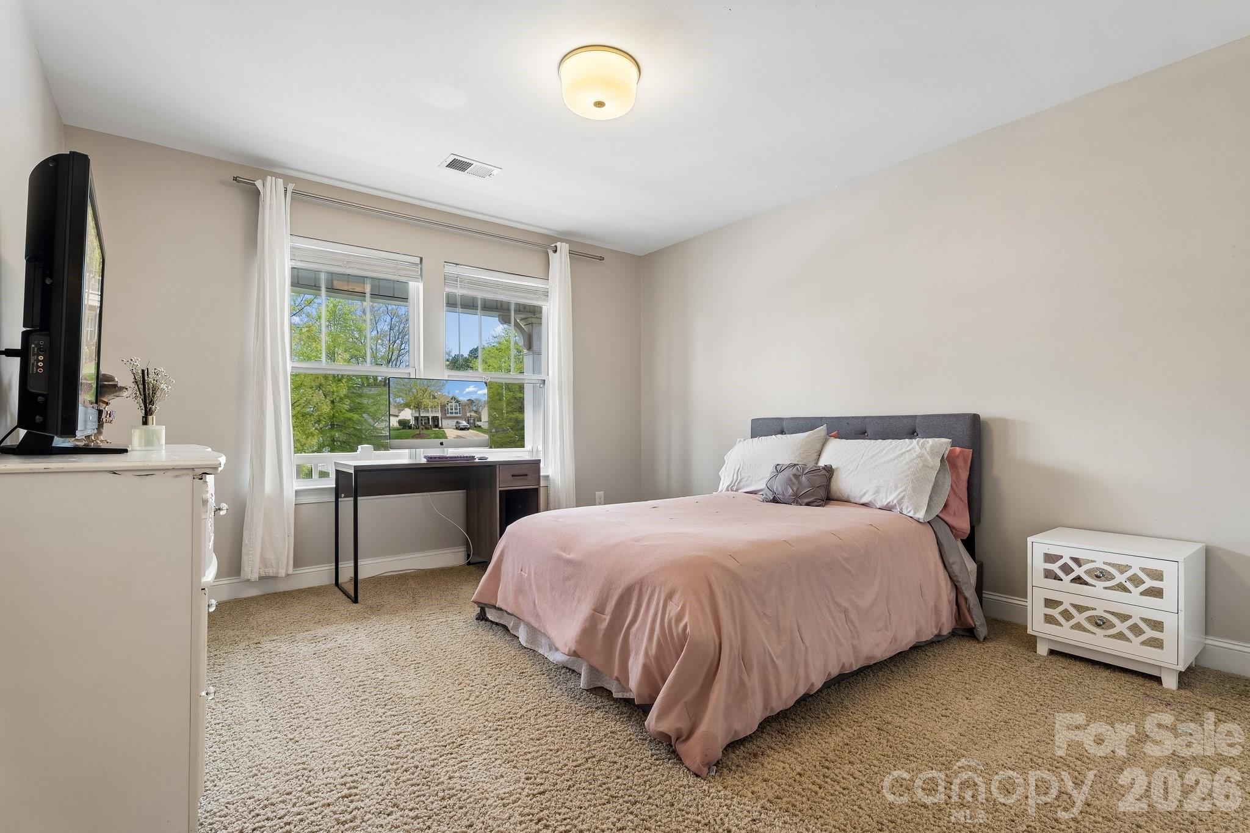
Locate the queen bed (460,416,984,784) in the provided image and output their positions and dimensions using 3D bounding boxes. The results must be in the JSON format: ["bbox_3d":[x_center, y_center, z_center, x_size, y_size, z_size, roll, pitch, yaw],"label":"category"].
[{"bbox_3d":[0.557,0.508,2.786,2.060,1.020,1.620,0,0,-38],"label":"queen bed"}]

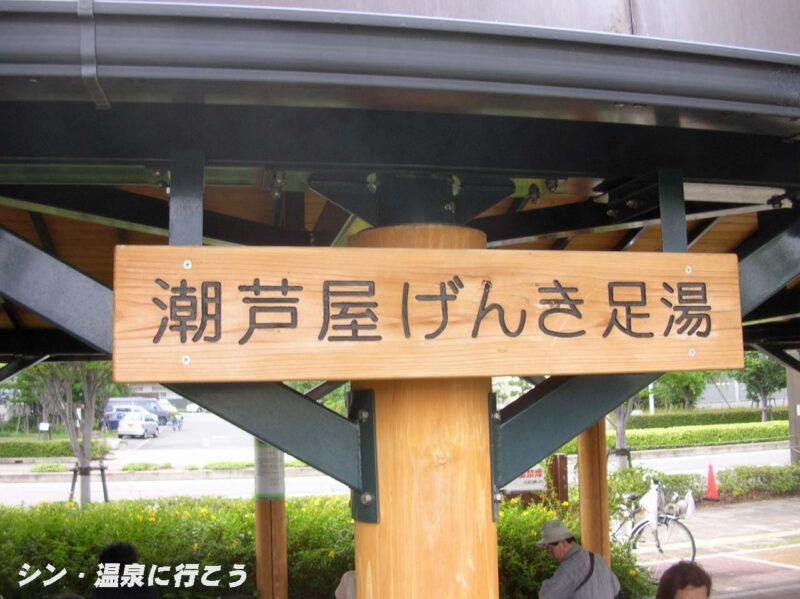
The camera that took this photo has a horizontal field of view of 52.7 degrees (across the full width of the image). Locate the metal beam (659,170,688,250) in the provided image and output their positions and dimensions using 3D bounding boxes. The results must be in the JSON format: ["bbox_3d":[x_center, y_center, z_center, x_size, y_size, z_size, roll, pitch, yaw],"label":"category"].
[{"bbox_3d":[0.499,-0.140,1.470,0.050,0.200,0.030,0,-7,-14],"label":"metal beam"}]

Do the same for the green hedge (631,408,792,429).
[{"bbox_3d":[12.300,4.874,32.000,8.600,0.950,1.000,1,-7,-22],"label":"green hedge"}]

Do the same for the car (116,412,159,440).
[{"bbox_3d":[-15.000,7.057,46.500,1.500,1.500,3.500,-1,-6,-3],"label":"car"}]

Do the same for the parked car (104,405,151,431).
[{"bbox_3d":[-18.900,8.121,56.000,1.720,1.750,4.500,-2,-6,-2],"label":"parked car"}]

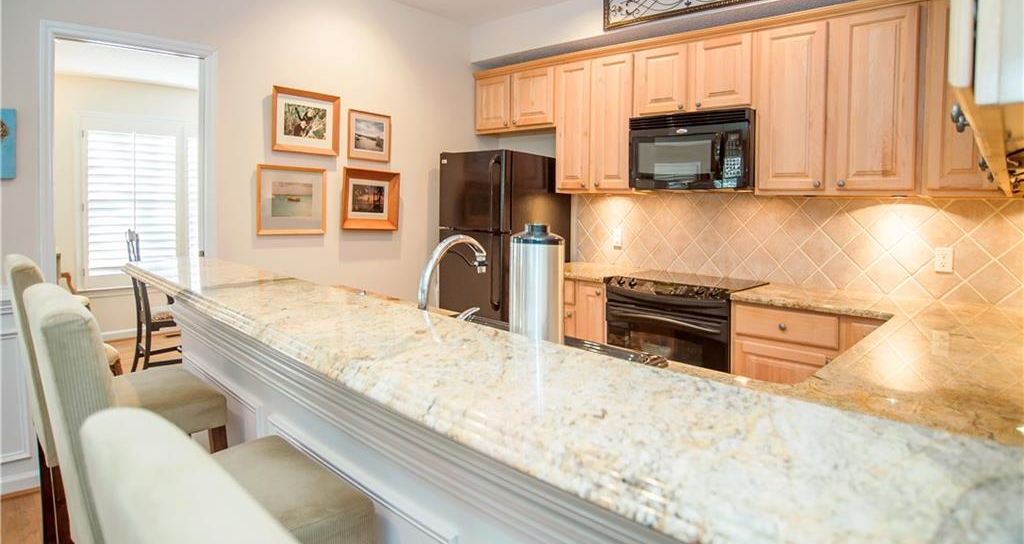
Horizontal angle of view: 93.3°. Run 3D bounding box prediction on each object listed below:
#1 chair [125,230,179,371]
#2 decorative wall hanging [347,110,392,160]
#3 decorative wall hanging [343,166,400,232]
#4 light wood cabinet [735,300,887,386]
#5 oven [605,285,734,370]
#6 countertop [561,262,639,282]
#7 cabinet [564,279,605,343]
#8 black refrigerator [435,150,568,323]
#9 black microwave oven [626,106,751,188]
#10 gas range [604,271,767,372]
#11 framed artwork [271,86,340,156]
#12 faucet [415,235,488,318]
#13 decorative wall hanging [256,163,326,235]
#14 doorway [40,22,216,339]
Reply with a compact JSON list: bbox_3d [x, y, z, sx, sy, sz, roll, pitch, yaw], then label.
[{"bbox_3d":[-2.960,0.240,4.150,0.520,1.100,0.470,-2,5,-44],"label":"chair"},{"bbox_3d":[-1.059,-1.020,3.635,0.338,0.351,0.030,-2,5,-42],"label":"decorative wall hanging"},{"bbox_3d":[-1.040,-0.524,3.520,0.070,0.420,0.450,5,5,44],"label":"decorative wall hanging"},{"bbox_3d":[1.750,0.620,2.770,0.700,0.870,0.620,5,5,39],"label":"light wood cabinet"},{"bbox_3d":[1.115,0.590,3.130,0.760,0.850,0.640,5,5,39],"label":"oven"},{"bbox_3d":[0.562,0.020,3.622,0.768,0.047,0.656,5,5,41],"label":"countertop"},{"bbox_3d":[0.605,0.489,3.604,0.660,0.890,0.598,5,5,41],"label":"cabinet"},{"bbox_3d":[-0.080,-0.055,4.018,0.699,1.825,0.733,5,5,41],"label":"black refrigerator"},{"bbox_3d":[1.261,-0.788,3.231,0.758,0.476,0.415,5,5,41],"label":"black microwave oven"},{"bbox_3d":[1.140,0.540,3.160,0.760,0.940,0.690,5,5,39],"label":"gas range"},{"bbox_3d":[-1.391,-1.026,3.320,0.449,0.418,0.035,-2,5,-42],"label":"framed artwork"},{"bbox_3d":[-0.150,0.070,1.440,0.100,0.360,0.240,5,5,42],"label":"faucet"},{"bbox_3d":[-1.471,-0.481,3.267,0.446,0.460,0.035,-2,5,-42],"label":"decorative wall hanging"},{"bbox_3d":[-2.030,-0.100,2.650,0.150,2.200,0.800,5,5,43],"label":"doorway"}]

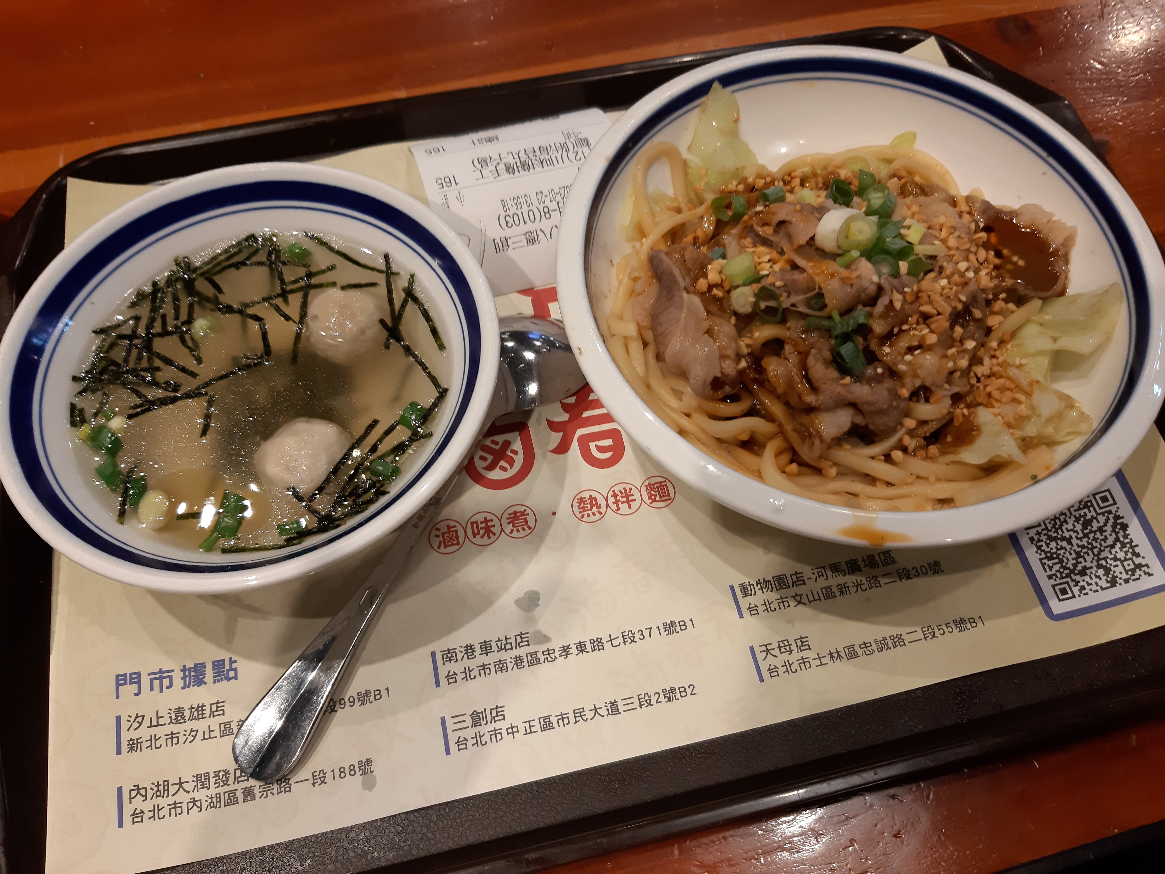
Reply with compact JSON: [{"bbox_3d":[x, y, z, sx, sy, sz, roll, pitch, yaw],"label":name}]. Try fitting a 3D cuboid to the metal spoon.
[{"bbox_3d":[-0.050,0.023,0.281,0.043,0.022,0.173,25,66,12],"label":"metal spoon"}]

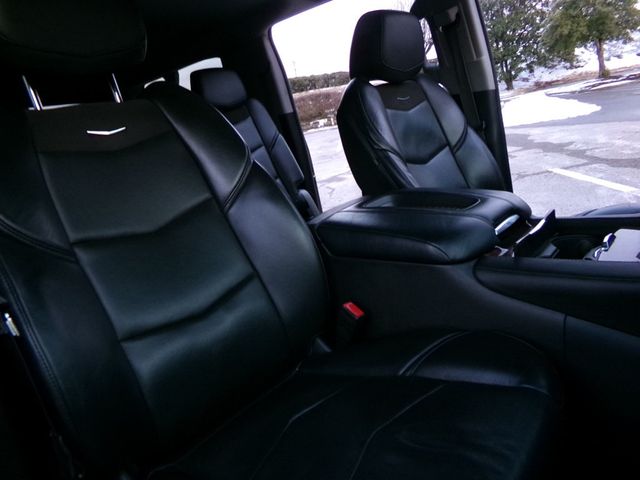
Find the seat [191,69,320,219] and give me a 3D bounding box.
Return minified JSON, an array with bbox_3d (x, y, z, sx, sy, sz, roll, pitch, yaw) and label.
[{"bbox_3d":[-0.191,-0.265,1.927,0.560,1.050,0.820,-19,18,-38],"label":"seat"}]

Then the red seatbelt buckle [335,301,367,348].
[{"bbox_3d":[0.059,0.172,0.895,0.046,0.085,0.028,34,39,29],"label":"red seatbelt buckle"}]

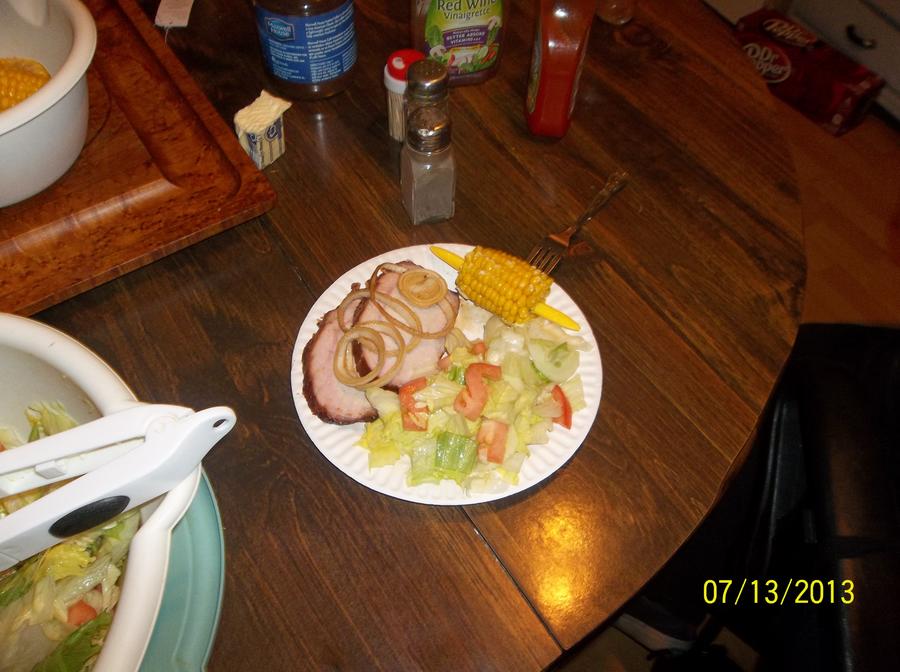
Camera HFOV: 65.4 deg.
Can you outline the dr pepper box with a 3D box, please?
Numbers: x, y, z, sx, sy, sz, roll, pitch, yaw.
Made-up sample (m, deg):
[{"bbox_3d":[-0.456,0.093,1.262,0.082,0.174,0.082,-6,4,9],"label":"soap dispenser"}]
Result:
[{"bbox_3d":[0.978,-0.736,1.959,0.128,0.124,0.402,-31,61,-22],"label":"dr pepper box"}]

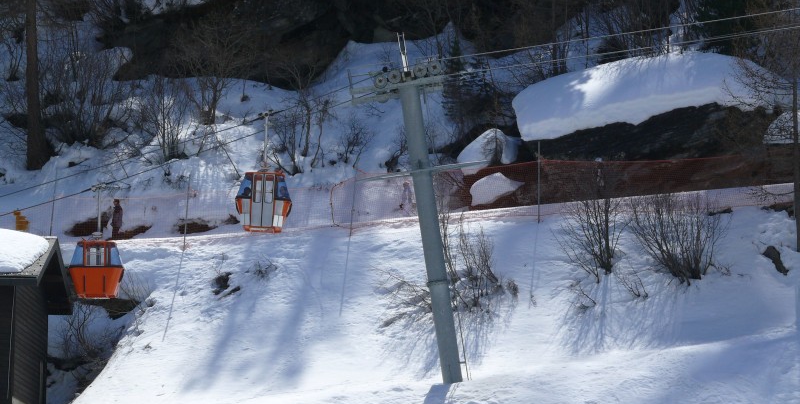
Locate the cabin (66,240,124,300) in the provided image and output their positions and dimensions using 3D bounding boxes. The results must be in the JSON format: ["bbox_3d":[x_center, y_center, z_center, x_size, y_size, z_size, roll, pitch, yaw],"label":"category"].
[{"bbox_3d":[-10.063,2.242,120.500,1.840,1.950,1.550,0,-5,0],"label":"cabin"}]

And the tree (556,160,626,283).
[{"bbox_3d":[6.650,0.712,126.000,2.550,4.050,2.400,0,-5,0],"label":"tree"}]

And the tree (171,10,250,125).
[{"bbox_3d":[-7.468,-5.301,143.000,3.100,4.400,2.900,0,-5,0],"label":"tree"}]

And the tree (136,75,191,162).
[{"bbox_3d":[-9.125,-3.222,140.000,2.100,3.300,2.000,0,-5,0],"label":"tree"}]

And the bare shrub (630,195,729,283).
[{"bbox_3d":[9.648,1.264,125.700,3.400,3.100,2.800,0,-5,0],"label":"bare shrub"}]

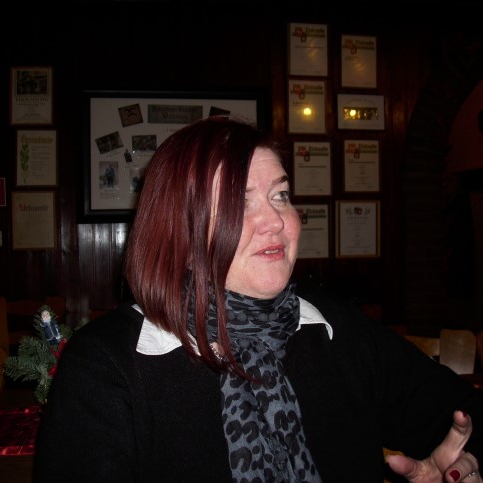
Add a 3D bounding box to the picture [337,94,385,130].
[{"bbox_3d":[0.673,-0.723,3.236,0.277,0.204,0.020,-1,0,-6],"label":"picture"}]

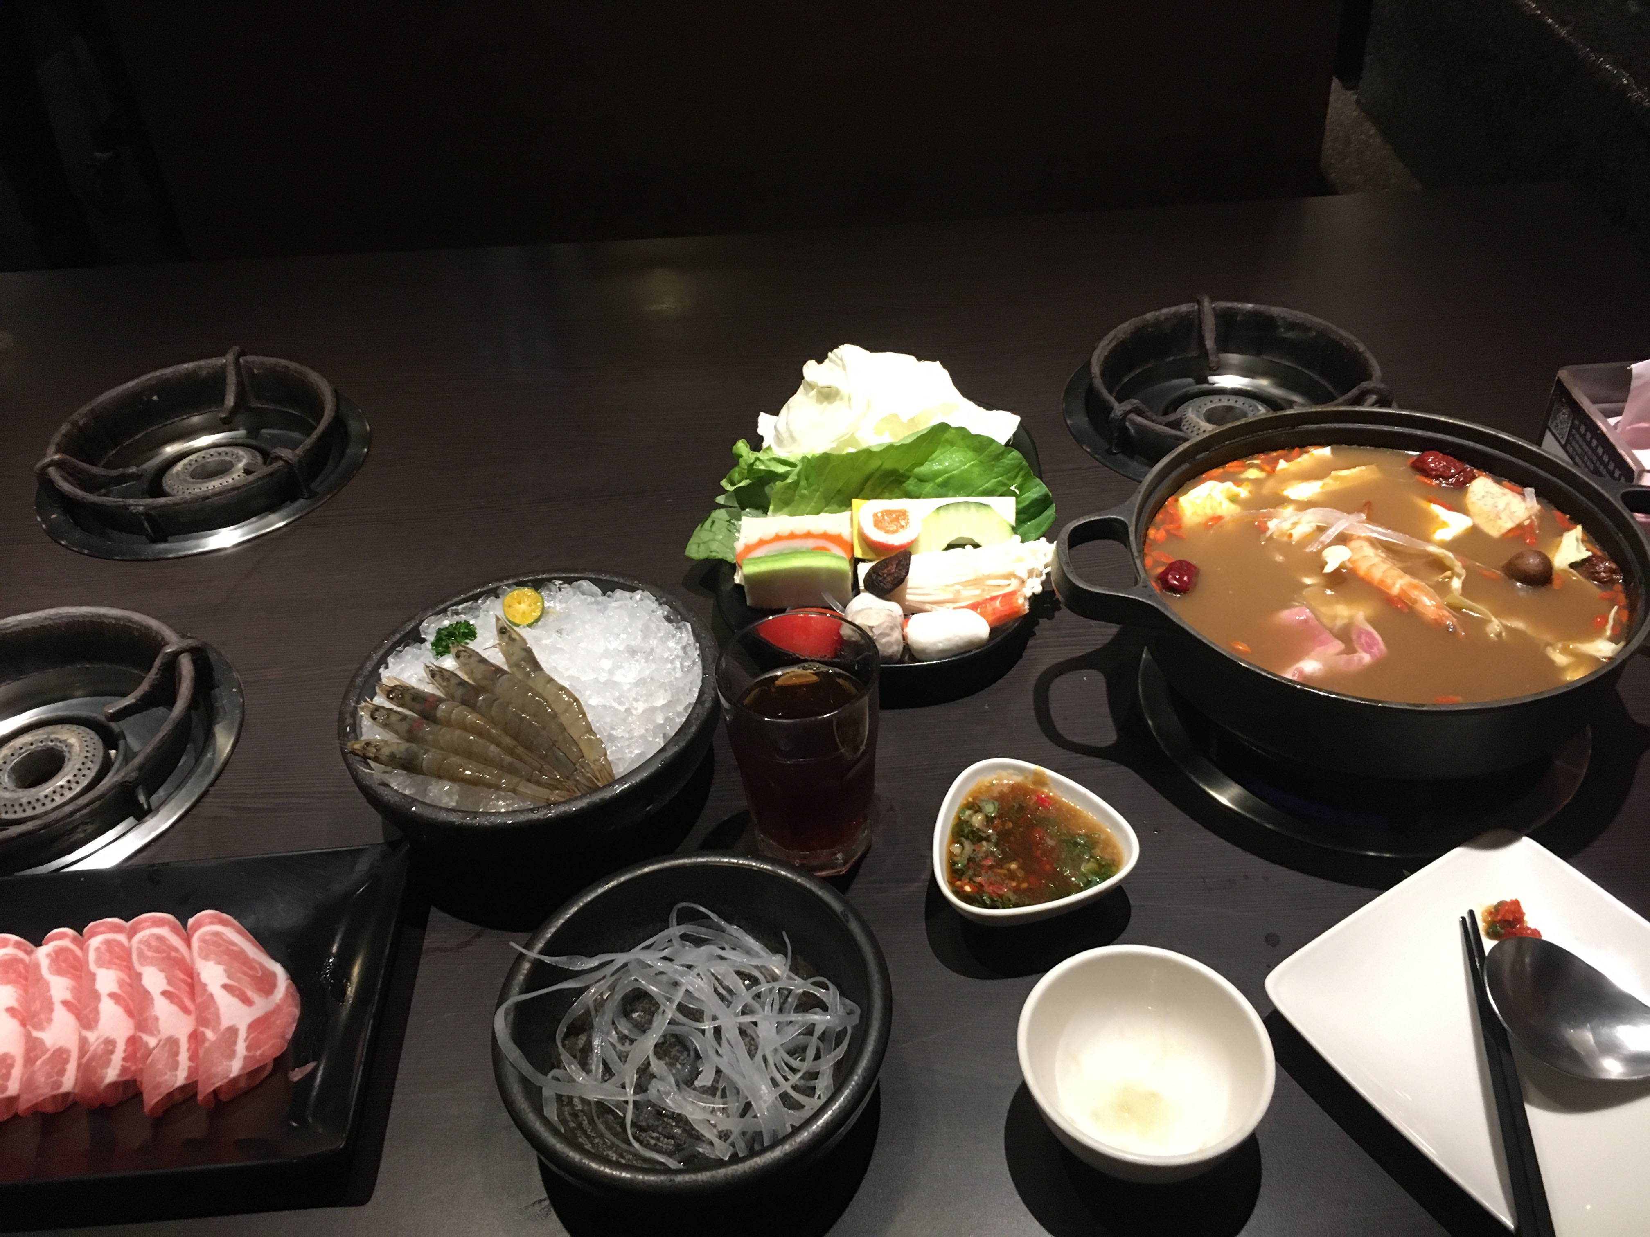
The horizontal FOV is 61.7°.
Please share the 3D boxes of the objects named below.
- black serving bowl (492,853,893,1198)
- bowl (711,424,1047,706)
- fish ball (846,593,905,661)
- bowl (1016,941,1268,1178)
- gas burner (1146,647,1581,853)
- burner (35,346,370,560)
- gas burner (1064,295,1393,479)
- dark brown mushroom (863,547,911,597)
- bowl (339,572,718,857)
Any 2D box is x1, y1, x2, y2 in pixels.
[{"bbox_3d":[-0.053,0.182,0.592,0.164,0.057,0.164,-3,40,2],"label":"black serving bowl"},{"bbox_3d":[0.032,-0.050,0.837,0.216,0.087,0.216,-3,40,2],"label":"bowl"},{"bbox_3d":[0.029,0.005,0.779,0.036,0.037,0.036,-3,40,2],"label":"fish ball"},{"bbox_3d":[0.129,0.191,0.567,0.100,0.054,0.100,-3,40,2],"label":"bowl"},{"bbox_3d":[0.296,0.028,0.760,0.237,0.048,0.237,-3,40,2],"label":"gas burner"},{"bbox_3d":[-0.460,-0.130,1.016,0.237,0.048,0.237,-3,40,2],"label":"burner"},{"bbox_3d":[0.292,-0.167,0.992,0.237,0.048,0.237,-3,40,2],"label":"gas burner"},{"bbox_3d":[0.035,-0.026,0.787,0.035,0.023,0.024,-37,48,-12],"label":"dark brown mushroom"},{"bbox_3d":[-0.149,0.061,0.737,0.194,0.068,0.194,-3,40,2],"label":"bowl"}]

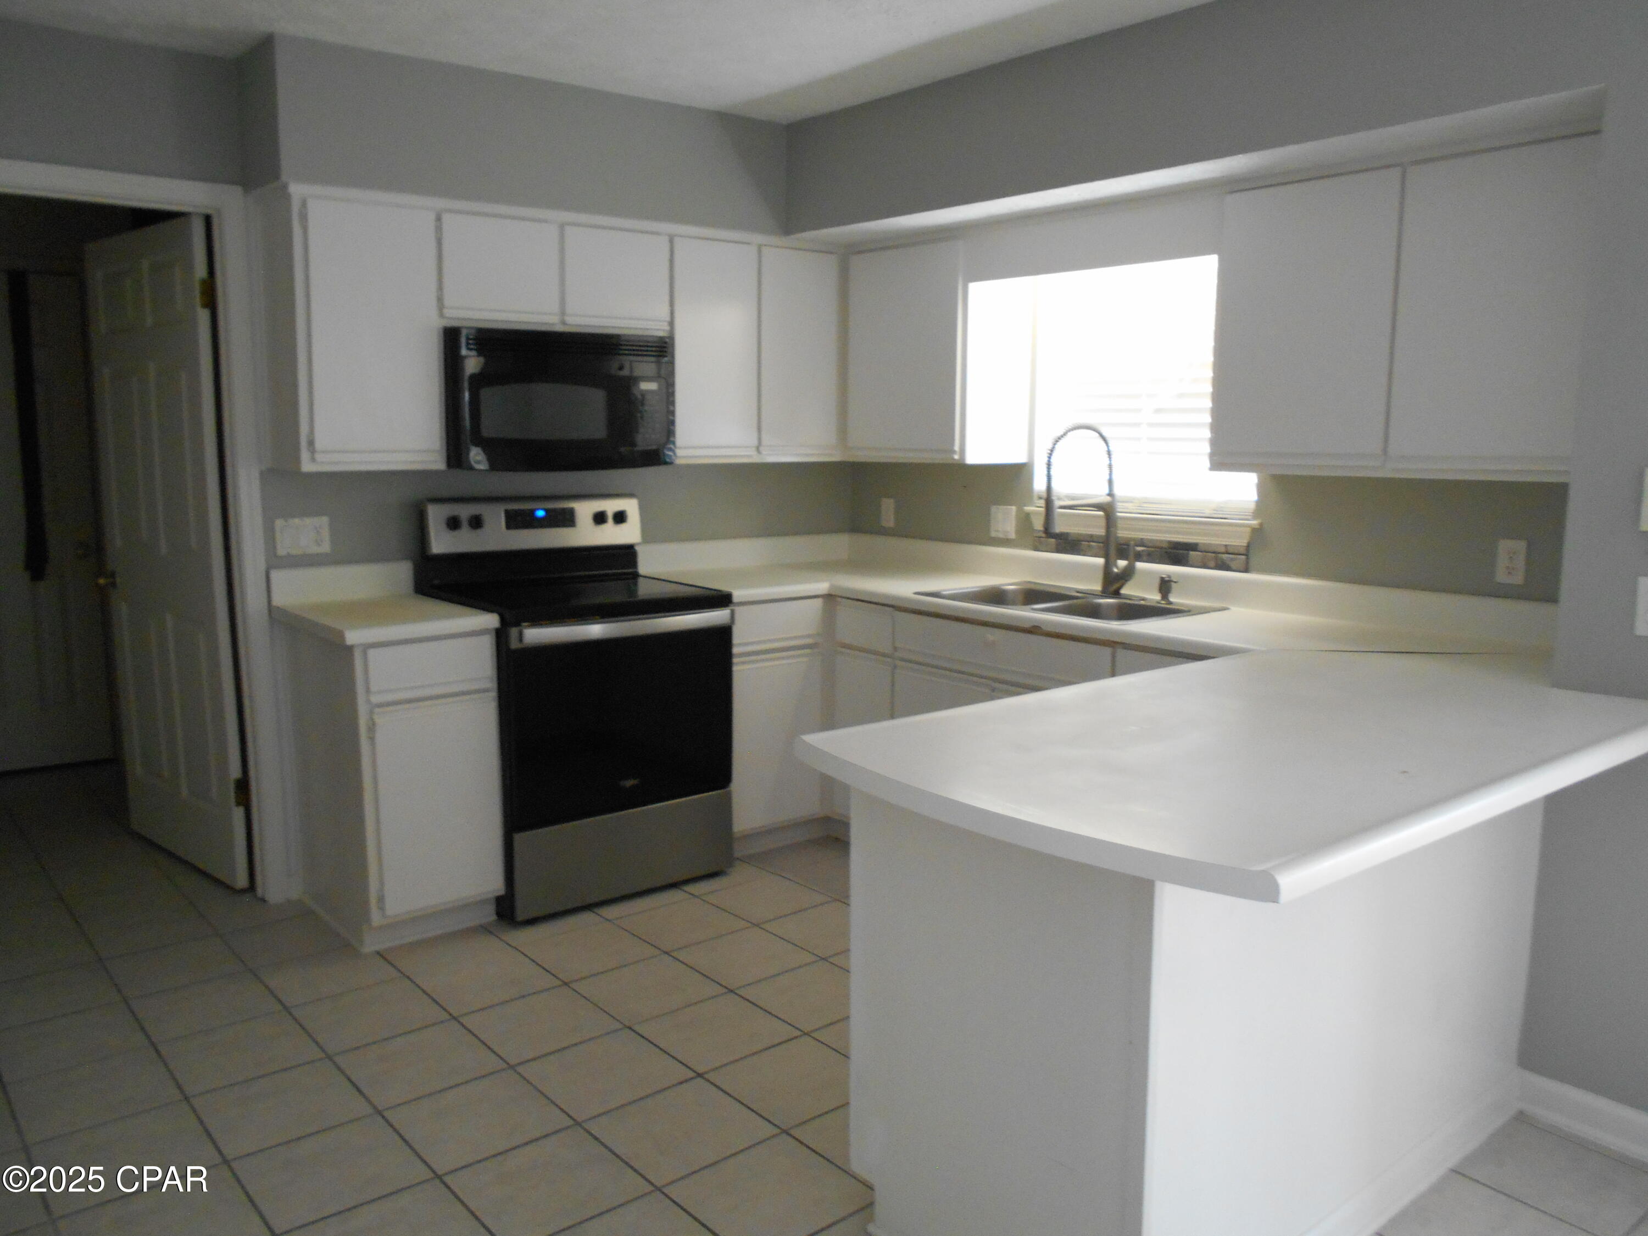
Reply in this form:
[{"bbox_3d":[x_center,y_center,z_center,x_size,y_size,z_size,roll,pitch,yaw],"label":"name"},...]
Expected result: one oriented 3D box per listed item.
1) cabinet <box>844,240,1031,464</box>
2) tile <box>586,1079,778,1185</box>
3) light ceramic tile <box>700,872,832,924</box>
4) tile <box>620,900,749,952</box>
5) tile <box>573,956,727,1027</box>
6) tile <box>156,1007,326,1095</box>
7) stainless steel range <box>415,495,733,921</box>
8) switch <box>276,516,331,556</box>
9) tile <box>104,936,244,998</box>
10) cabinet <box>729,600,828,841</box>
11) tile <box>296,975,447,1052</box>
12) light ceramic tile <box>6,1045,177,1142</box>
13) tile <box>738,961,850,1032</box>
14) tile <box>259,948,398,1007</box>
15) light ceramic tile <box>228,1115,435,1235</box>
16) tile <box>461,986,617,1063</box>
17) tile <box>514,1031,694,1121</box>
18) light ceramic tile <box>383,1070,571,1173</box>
[{"bbox_3d":[0.399,-0.939,4.461,0.335,0.762,0.641,-6,11,-40],"label":"cabinet"},{"bbox_3d":[-0.292,1.055,2.551,0.300,0.010,0.300,-6,10,-40],"label":"tile"},{"bbox_3d":[-0.186,0.887,3.878,0.304,0.010,0.304,-6,11,-40],"label":"light ceramic tile"},{"bbox_3d":[-0.423,0.908,3.657,0.299,0.010,0.299,-6,11,-40],"label":"tile"},{"bbox_3d":[-0.459,0.969,3.232,0.299,0.010,0.299,-6,11,-40],"label":"tile"},{"bbox_3d":[-1.355,1.011,2.878,0.299,0.010,0.299,-6,11,-40],"label":"tile"},{"bbox_3d":[-0.788,0.237,3.900,0.756,1.208,0.699,-6,10,-40],"label":"stainless steel range"},{"bbox_3d":[-1.563,-0.246,3.721,0.162,0.114,0.009,-6,11,-40],"label":"switch"},{"bbox_3d":[-1.749,0.941,3.339,0.299,0.010,0.299,-6,11,-40],"label":"tile"},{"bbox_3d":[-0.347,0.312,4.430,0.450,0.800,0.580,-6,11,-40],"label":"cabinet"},{"bbox_3d":[-1.128,0.991,3.086,0.304,0.010,0.304,-6,11,-40],"label":"tile"},{"bbox_3d":[-1.574,1.027,2.670,0.300,0.010,0.300,-6,10,-40],"label":"light ceramic tile"},{"bbox_3d":[-0.022,0.984,3.216,0.304,0.010,0.304,-6,11,-40],"label":"tile"},{"bbox_3d":[-1.319,0.951,3.303,0.299,0.010,0.299,-6,11,-40],"label":"tile"},{"bbox_3d":[-0.962,1.081,2.417,0.299,0.010,0.299,-6,11,-40],"label":"light ceramic tile"},{"bbox_3d":[-0.685,0.988,3.009,0.300,0.010,0.300,-6,10,-40],"label":"tile"},{"bbox_3d":[-0.496,1.030,2.807,0.299,0.010,0.299,-6,11,-40],"label":"tile"},{"bbox_3d":[-0.719,1.047,2.582,0.300,0.010,0.300,-6,10,-40],"label":"light ceramic tile"}]

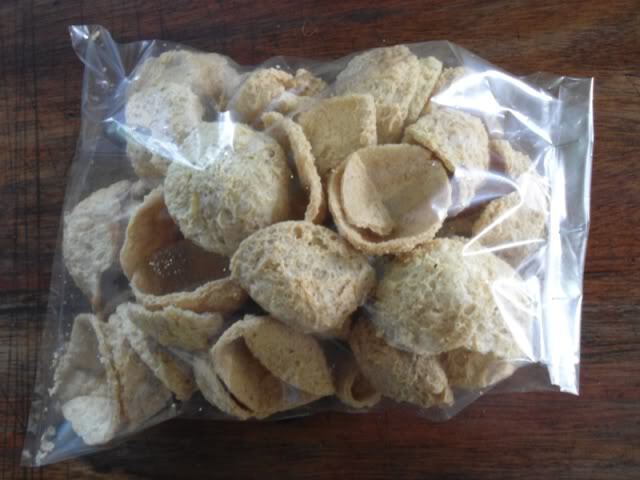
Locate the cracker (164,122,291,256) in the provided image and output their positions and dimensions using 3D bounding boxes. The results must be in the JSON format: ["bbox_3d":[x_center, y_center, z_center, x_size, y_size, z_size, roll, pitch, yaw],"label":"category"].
[{"bbox_3d":[-0.042,-0.023,0.368,0.053,0.028,0.054,0,80,-1],"label":"cracker"}]

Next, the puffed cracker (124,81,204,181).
[{"bbox_3d":[-0.061,-0.043,0.322,0.033,0.028,0.040,0,81,0],"label":"puffed cracker"}]

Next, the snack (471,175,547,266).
[{"bbox_3d":[0.089,-0.009,0.384,0.030,0.026,0.038,40,82,5],"label":"snack"}]

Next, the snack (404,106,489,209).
[{"bbox_3d":[0.060,-0.039,0.387,0.033,0.027,0.045,-40,83,-7],"label":"snack"}]

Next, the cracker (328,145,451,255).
[{"bbox_3d":[0.027,-0.015,0.311,0.047,0.030,0.041,0,81,0],"label":"cracker"}]

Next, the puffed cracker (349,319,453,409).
[{"bbox_3d":[0.037,0.055,0.374,0.048,0.030,0.027,39,82,5],"label":"puffed cracker"}]

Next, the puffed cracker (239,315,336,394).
[{"bbox_3d":[-0.014,0.052,0.365,0.047,0.025,0.021,39,82,5],"label":"puffed cracker"}]

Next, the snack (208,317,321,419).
[{"bbox_3d":[-0.021,0.050,0.314,0.041,0.034,0.038,0,81,0],"label":"snack"}]

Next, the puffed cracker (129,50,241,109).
[{"bbox_3d":[-0.055,-0.064,0.332,0.046,0.032,0.031,0,81,0],"label":"puffed cracker"}]

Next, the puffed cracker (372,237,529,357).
[{"bbox_3d":[0.050,0.021,0.308,0.057,0.032,0.044,0,81,0],"label":"puffed cracker"}]

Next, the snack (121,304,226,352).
[{"bbox_3d":[-0.066,0.040,0.368,0.044,0.028,0.020,12,80,1],"label":"snack"}]

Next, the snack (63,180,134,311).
[{"bbox_3d":[-0.088,0.002,0.324,0.029,0.034,0.052,0,81,0],"label":"snack"}]

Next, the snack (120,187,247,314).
[{"bbox_3d":[-0.062,0.004,0.375,0.054,0.034,0.052,20,80,2],"label":"snack"}]

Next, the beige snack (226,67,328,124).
[{"bbox_3d":[-0.017,-0.058,0.332,0.039,0.030,0.025,0,81,0],"label":"beige snack"}]

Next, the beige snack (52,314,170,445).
[{"bbox_3d":[-0.081,0.054,0.317,0.044,0.034,0.050,0,81,0],"label":"beige snack"}]

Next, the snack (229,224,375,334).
[{"bbox_3d":[-0.007,0.016,0.359,0.058,0.032,0.042,20,80,2],"label":"snack"}]

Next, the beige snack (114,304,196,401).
[{"bbox_3d":[-0.064,0.044,0.318,0.024,0.034,0.043,-30,83,-4],"label":"beige snack"}]

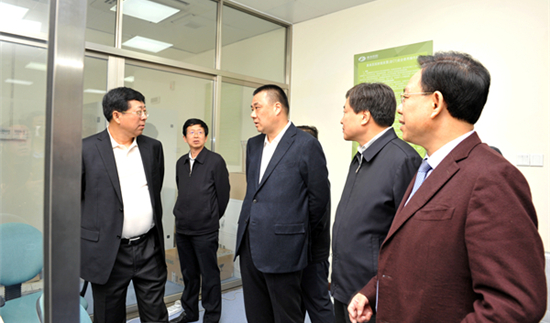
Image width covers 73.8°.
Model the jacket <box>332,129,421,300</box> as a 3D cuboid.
[{"bbox_3d":[0.440,0.220,1.510,0.360,0.710,0.540,2,3,-12],"label":"jacket"}]

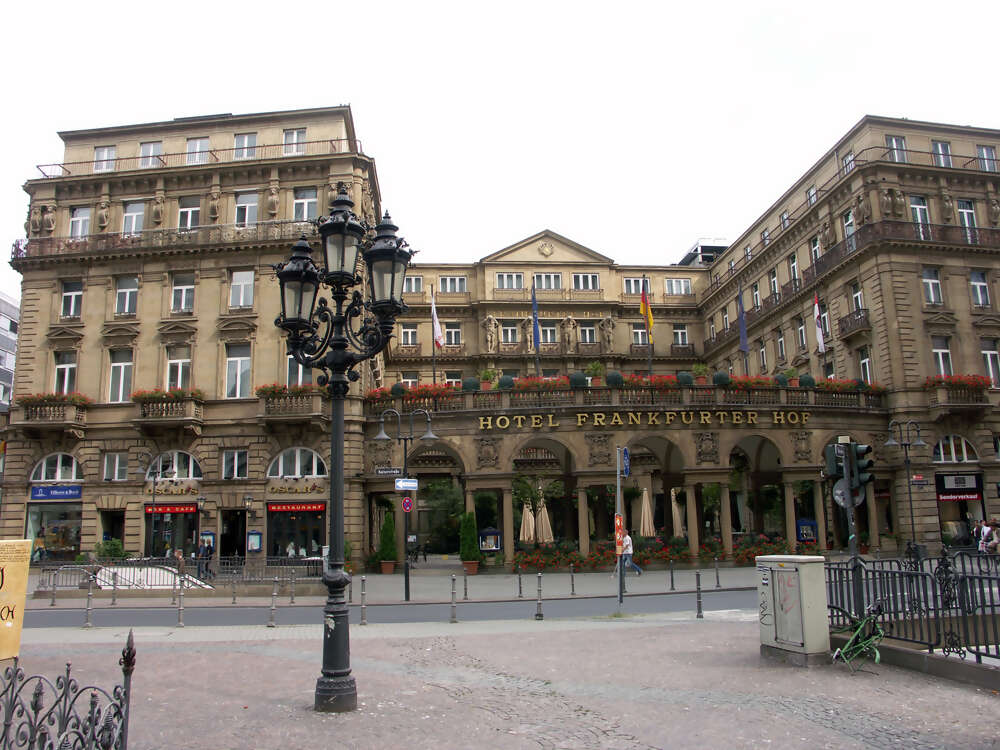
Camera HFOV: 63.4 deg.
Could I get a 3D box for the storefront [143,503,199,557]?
[{"bbox_3d":[-15.353,7.245,37.690,2.500,2.500,0.400,-3,-11,6],"label":"storefront"}]

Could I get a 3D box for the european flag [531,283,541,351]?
[{"bbox_3d":[1.614,-2.651,36.573,0.380,3.050,0.280,-1,-10,0],"label":"european flag"}]

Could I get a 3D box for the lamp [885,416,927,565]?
[{"bbox_3d":[14.609,4.250,28.834,1.780,5.279,0.520,2,-11,-16],"label":"lamp"}]

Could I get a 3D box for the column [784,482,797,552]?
[{"bbox_3d":[12.357,6.074,34.423,0.410,3.000,0.410,0,-10,-4],"label":"column"}]

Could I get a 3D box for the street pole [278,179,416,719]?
[{"bbox_3d":[-1.820,0.633,9.177,1.850,5.995,0.580,-9,-13,33],"label":"street pole"}]

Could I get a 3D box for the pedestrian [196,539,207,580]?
[{"bbox_3d":[-12.464,7.682,33.816,0.450,1.670,0.480,-1,-10,-2],"label":"pedestrian"}]

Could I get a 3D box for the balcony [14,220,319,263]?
[{"bbox_3d":[-15.723,-6.438,39.292,16.276,0.979,0.800,-3,-11,6],"label":"balcony"}]

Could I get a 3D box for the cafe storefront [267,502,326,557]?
[{"bbox_3d":[-9.048,7.032,35.932,2.800,2.650,0.400,-3,-11,7],"label":"cafe storefront"}]

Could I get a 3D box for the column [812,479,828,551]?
[{"bbox_3d":[14.870,6.472,37.530,0.500,3.350,0.500,-1,-11,-4],"label":"column"}]

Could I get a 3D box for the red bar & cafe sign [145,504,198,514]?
[{"bbox_3d":[-15.387,6.281,37.773,2.450,0.330,0.120,-3,-11,6],"label":"red bar & cafe sign"}]

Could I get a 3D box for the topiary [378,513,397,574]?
[{"bbox_3d":[-4.951,7.416,35.600,0.750,2.650,0.750,-1,-11,0],"label":"topiary"}]

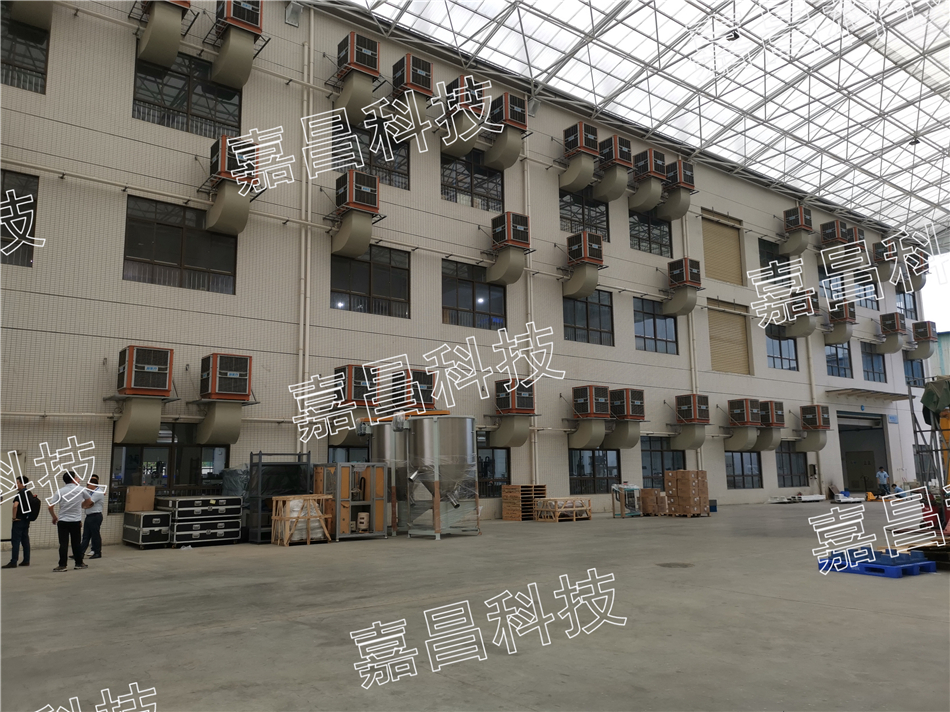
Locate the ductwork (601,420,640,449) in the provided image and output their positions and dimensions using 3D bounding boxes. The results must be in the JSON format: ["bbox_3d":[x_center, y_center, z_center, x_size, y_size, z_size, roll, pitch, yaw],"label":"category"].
[{"bbox_3d":[5.788,3.103,29.033,0.683,1.031,1.293,6,-11,-37],"label":"ductwork"}]

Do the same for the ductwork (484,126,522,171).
[{"bbox_3d":[1.084,-7.486,26.855,0.957,1.044,1.322,6,-11,-38],"label":"ductwork"}]

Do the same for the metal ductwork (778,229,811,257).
[{"bbox_3d":[16.975,-5.949,39.326,0.683,1.031,1.293,6,-11,-37],"label":"metal ductwork"}]

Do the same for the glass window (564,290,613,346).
[{"bbox_3d":[4.617,-1.637,30.186,2.905,2.328,0.142,6,-11,-37],"label":"glass window"}]

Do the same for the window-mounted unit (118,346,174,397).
[{"bbox_3d":[-8.253,0.454,18.525,0.990,1.165,0.965,6,-11,-38],"label":"window-mounted unit"}]

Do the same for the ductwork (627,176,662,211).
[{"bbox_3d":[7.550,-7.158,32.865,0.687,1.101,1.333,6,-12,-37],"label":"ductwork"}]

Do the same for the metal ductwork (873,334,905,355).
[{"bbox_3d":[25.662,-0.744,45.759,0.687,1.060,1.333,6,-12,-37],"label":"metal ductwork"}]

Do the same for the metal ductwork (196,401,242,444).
[{"bbox_3d":[-6.926,1.789,20.078,0.807,0.958,1.346,6,-12,-37],"label":"metal ductwork"}]

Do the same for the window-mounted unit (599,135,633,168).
[{"bbox_3d":[6.057,-8.623,31.851,0.989,1.166,0.926,6,-12,-37],"label":"window-mounted unit"}]

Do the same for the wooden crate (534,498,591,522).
[{"bbox_3d":[2.984,5.196,25.013,1.520,0.720,1.120,5,-12,-35],"label":"wooden crate"}]

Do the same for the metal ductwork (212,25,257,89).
[{"bbox_3d":[-7.133,-8.785,21.913,0.807,1.086,1.346,6,-12,-37],"label":"metal ductwork"}]

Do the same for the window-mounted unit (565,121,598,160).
[{"bbox_3d":[4.350,-8.713,30.266,0.990,1.165,0.965,6,-11,-38],"label":"window-mounted unit"}]

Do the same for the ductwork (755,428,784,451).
[{"bbox_3d":[13.912,4.037,35.564,0.700,1.040,1.320,6,-11,-37],"label":"ductwork"}]

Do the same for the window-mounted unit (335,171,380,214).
[{"bbox_3d":[-3.632,-4.957,22.999,0.980,1.160,0.960,6,-11,-37],"label":"window-mounted unit"}]

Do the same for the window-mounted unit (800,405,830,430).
[{"bbox_3d":[17.517,3.185,38.101,0.980,1.160,0.960,6,-11,-37],"label":"window-mounted unit"}]

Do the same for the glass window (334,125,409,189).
[{"bbox_3d":[-3.441,-6.917,24.646,2.899,2.363,0.121,6,-12,-38],"label":"glass window"}]

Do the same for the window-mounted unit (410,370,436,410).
[{"bbox_3d":[-1.905,1.075,22.984,0.990,1.161,0.949,6,-12,-38],"label":"window-mounted unit"}]

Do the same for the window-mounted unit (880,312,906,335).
[{"bbox_3d":[25.533,-1.940,45.198,1.002,1.174,1.002,6,-11,-37],"label":"window-mounted unit"}]

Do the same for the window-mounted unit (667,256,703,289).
[{"bbox_3d":[9.322,-3.582,32.851,0.980,1.160,0.960,6,-11,-37],"label":"window-mounted unit"}]

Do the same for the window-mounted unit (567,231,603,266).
[{"bbox_3d":[4.391,-4.183,29.521,0.990,1.165,0.965,6,-11,-38],"label":"window-mounted unit"}]

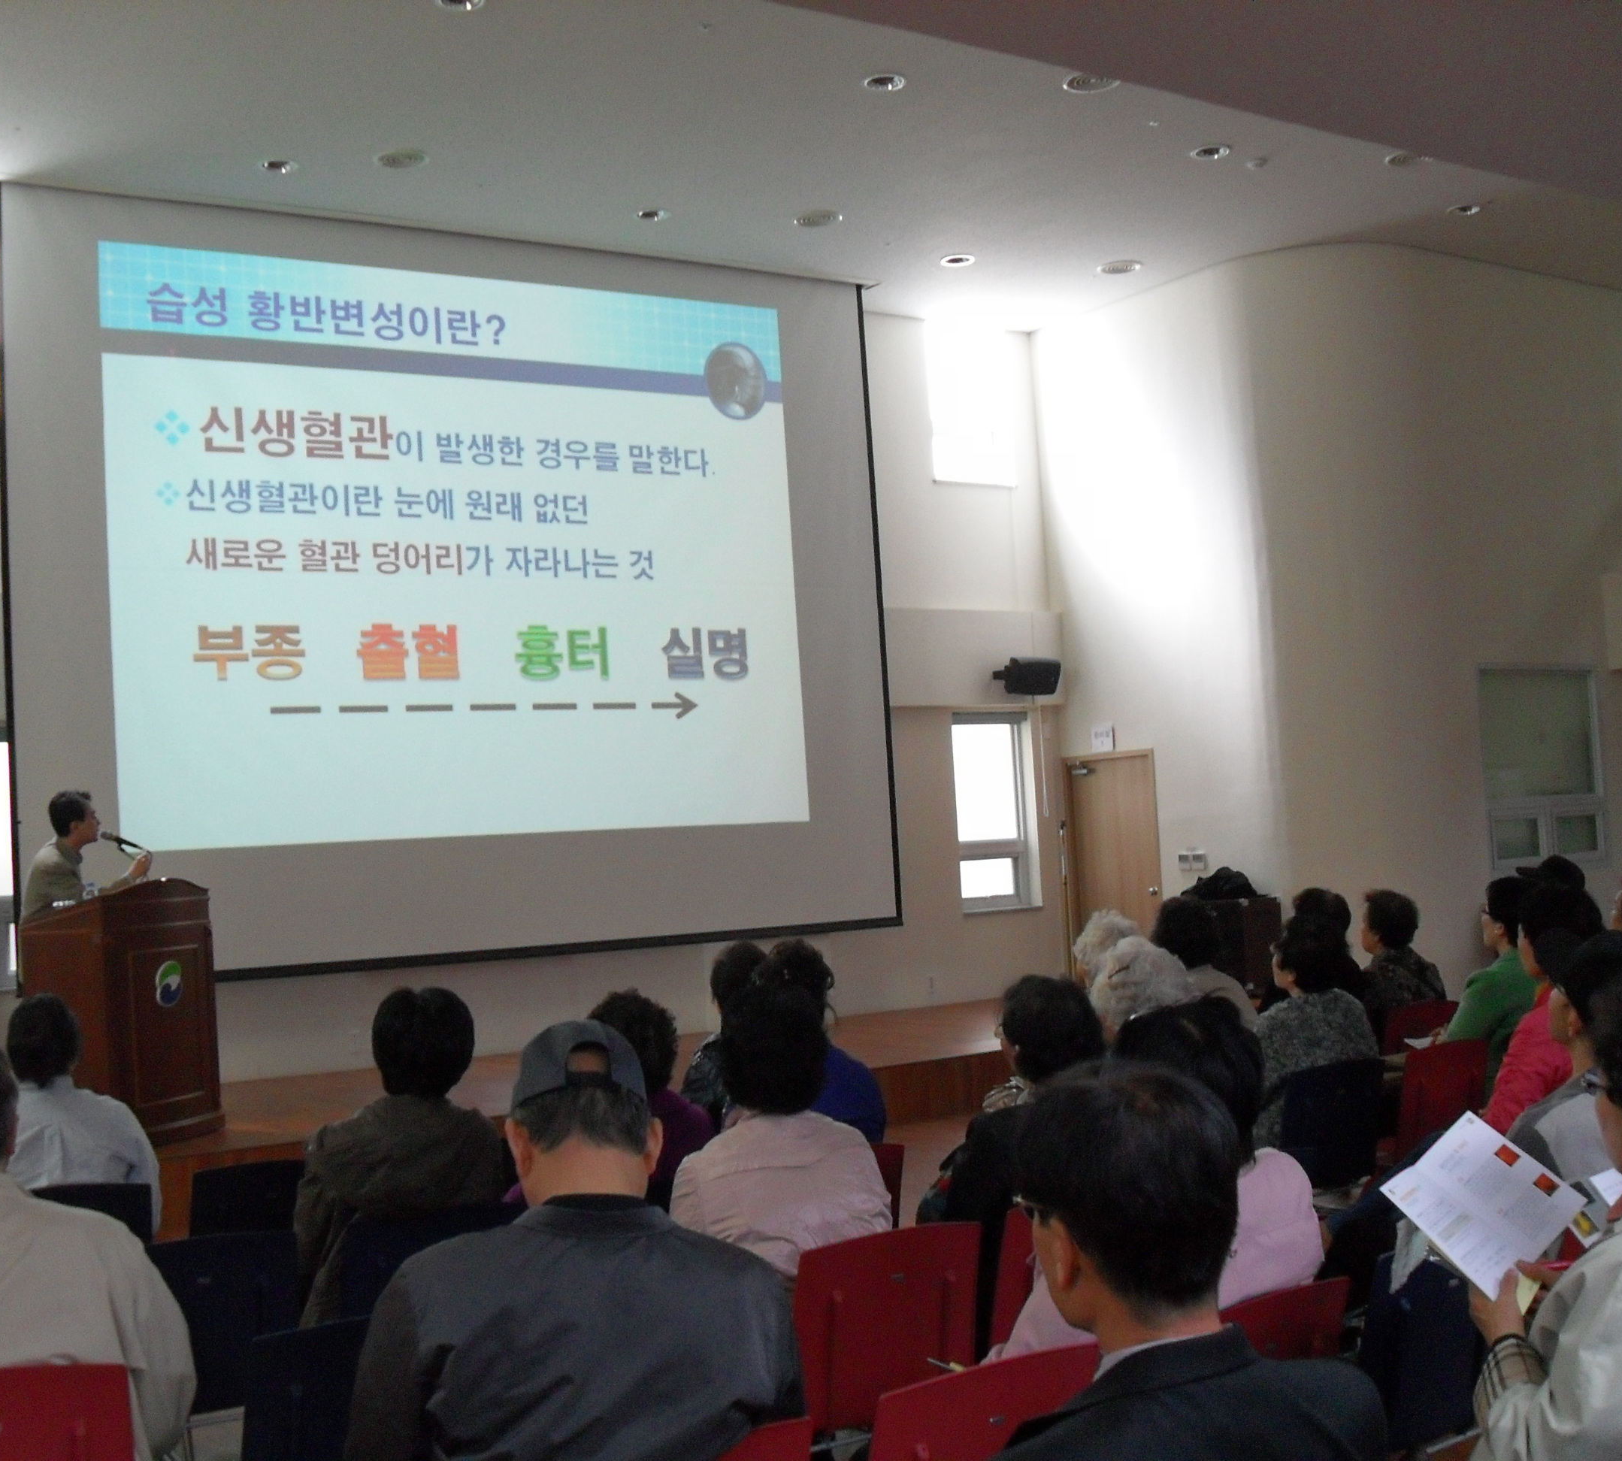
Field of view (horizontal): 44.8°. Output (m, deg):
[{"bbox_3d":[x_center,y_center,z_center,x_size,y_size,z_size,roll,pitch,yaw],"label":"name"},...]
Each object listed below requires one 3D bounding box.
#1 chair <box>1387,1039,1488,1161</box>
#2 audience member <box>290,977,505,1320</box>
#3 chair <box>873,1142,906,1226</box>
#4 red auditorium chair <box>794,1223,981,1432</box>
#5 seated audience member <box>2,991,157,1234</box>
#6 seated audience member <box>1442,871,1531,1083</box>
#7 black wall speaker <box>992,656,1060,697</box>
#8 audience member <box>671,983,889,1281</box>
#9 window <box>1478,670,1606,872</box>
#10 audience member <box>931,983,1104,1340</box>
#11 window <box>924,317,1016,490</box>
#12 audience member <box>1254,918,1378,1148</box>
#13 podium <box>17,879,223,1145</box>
[{"bbox_3d":[1.827,1.379,6.152,0.460,0.800,0.530,-1,-4,-37],"label":"chair"},{"bbox_3d":[-0.856,1.167,4.198,0.480,1.258,0.780,-2,-4,-18],"label":"audience member"},{"bbox_3d":[-0.048,1.405,4.745,0.460,0.800,0.530,-1,-4,-32],"label":"chair"},{"bbox_3d":[0.050,1.348,3.787,0.460,0.800,0.530,-1,-4,-32],"label":"red auditorium chair"},{"bbox_3d":[-1.866,1.275,4.952,0.500,1.250,0.780,-2,-4,-15],"label":"seated audience member"},{"bbox_3d":[2.196,1.138,6.616,0.500,1.280,0.760,-1,-4,-38],"label":"seated audience member"},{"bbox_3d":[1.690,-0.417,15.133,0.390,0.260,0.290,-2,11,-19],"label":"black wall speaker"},{"bbox_3d":[-0.117,1.111,3.872,0.480,1.246,0.780,-2,-4,-22],"label":"audience member"},{"bbox_3d":[5.371,0.273,14.524,1.289,1.440,0.140,-1,-4,-31],"label":"window"},{"bbox_3d":[0.358,1.111,4.051,0.480,1.217,0.780,-1,-4,-33],"label":"audience member"},{"bbox_3d":[1.162,-2.388,14.480,0.790,1.180,0.140,-1,-4,-32],"label":"window"},{"bbox_3d":[1.286,1.179,5.994,0.500,1.240,0.760,-1,-4,-38],"label":"audience member"},{"bbox_3d":[-3.171,1.292,9.064,0.520,1.200,0.780,-4,-3,20],"label":"podium"}]

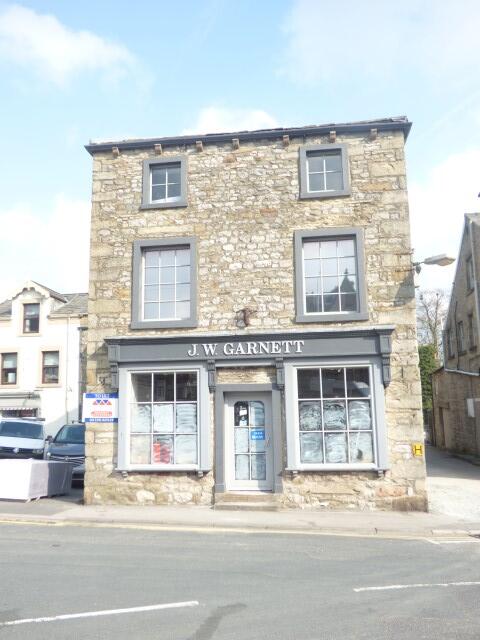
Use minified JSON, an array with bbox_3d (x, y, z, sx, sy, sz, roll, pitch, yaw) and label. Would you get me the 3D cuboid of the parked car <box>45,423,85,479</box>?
[{"bbox_3d":[-4.225,3.930,16.731,1.810,1.600,4.350,-2,-9,5],"label":"parked car"}]

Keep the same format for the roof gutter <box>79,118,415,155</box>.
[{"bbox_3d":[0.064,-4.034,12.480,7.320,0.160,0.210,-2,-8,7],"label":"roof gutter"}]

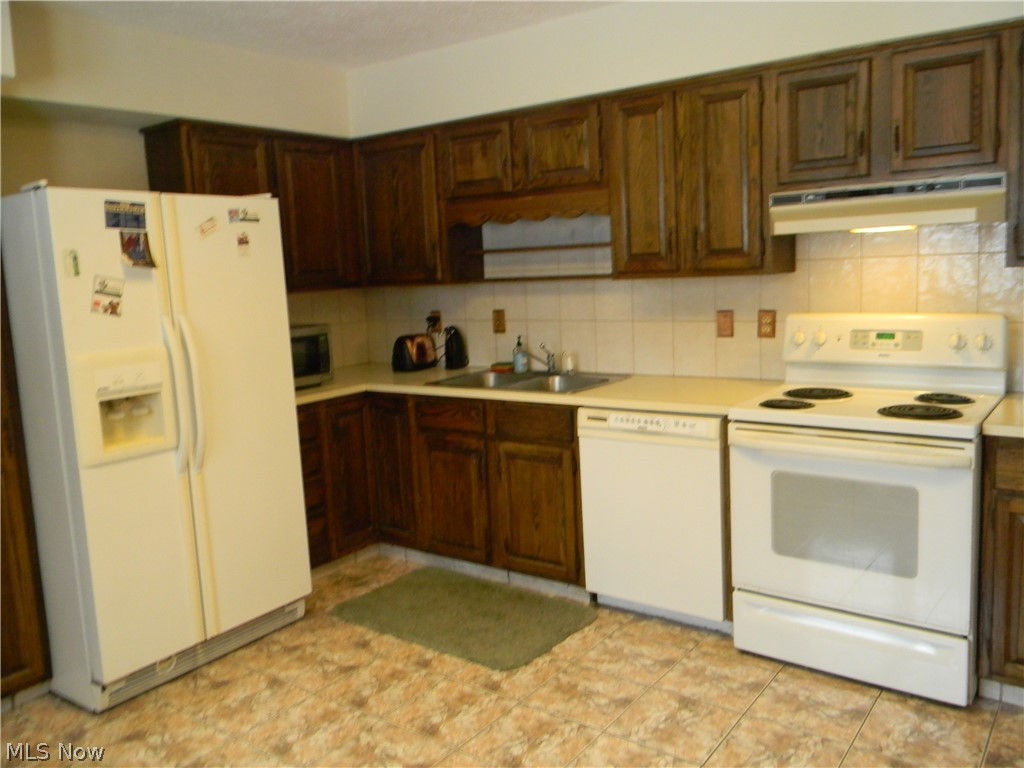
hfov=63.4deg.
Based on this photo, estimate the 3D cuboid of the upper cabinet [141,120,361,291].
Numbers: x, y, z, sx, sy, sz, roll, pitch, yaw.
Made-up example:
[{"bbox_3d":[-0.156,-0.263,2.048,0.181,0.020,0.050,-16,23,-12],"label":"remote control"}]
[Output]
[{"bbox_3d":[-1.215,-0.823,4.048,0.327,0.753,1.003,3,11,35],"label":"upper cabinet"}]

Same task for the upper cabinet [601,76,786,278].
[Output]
[{"bbox_3d":[0.769,-0.827,3.403,0.682,0.753,0.327,3,11,35],"label":"upper cabinet"}]

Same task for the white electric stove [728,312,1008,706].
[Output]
[{"bbox_3d":[1.283,0.373,3.003,0.765,1.188,0.709,3,11,35],"label":"white electric stove"}]

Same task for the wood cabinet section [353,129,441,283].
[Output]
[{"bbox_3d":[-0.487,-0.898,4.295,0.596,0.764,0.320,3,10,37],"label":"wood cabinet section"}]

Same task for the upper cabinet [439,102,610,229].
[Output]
[{"bbox_3d":[0.111,-0.995,3.845,0.918,0.490,0.327,3,11,35],"label":"upper cabinet"}]

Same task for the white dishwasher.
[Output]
[{"bbox_3d":[0.706,0.468,3.477,0.604,0.815,0.603,3,11,35],"label":"white dishwasher"}]

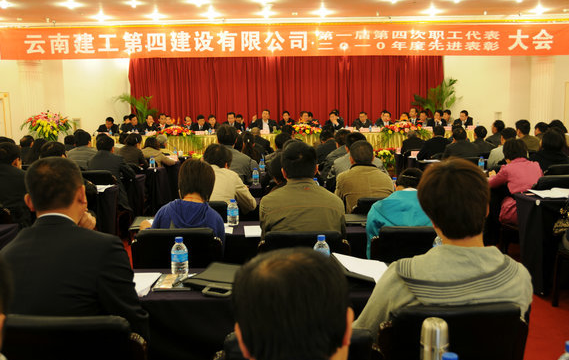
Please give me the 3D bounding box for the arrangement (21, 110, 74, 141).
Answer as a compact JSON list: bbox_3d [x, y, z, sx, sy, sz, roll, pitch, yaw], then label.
[{"bbox_3d":[-4.484,-0.970,11.600,0.900,0.620,0.720,0,6,0],"label":"arrangement"}]

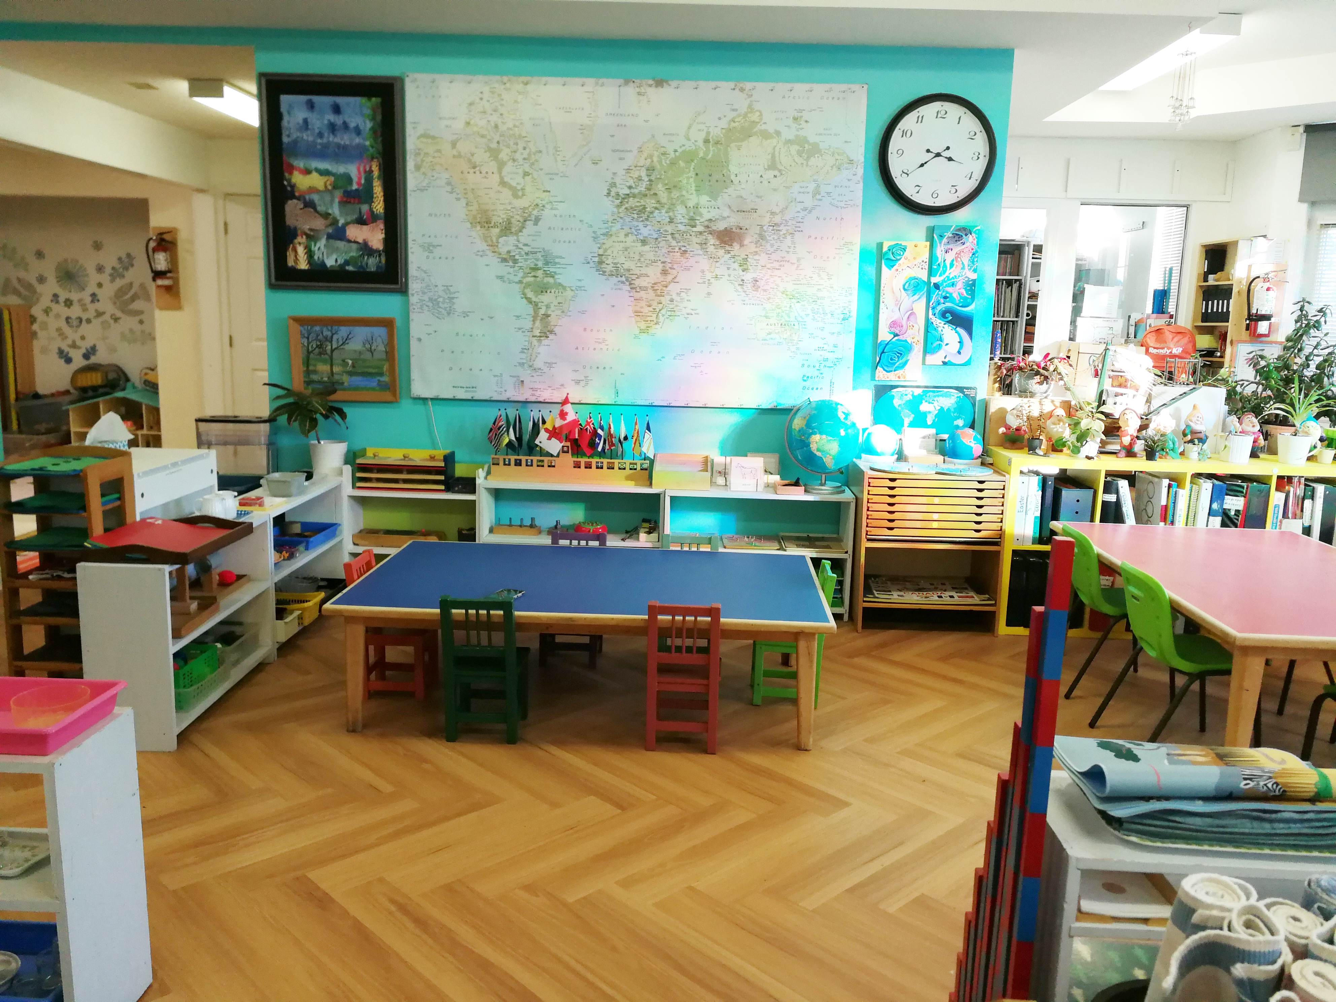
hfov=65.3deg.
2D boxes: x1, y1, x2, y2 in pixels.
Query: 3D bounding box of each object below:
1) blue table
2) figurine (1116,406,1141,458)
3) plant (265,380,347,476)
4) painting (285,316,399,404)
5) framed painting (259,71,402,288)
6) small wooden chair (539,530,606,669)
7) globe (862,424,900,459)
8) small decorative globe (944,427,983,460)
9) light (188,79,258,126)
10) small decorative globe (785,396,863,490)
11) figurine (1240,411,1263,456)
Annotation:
[{"bbox_3d":[-0.255,0.464,3.589,1.530,0.415,0.921,2,10,2],"label":"blue table"},{"bbox_3d":[1.959,-0.294,4.434,0.105,0.215,0.100,3,10,6],"label":"figurine"},{"bbox_3d":[-1.579,-0.321,4.584,0.350,0.420,0.320,2,10,1],"label":"plant"},{"bbox_3d":[-1.468,-0.642,4.721,0.490,0.375,0.025,2,10,1],"label":"painting"},{"bbox_3d":[-1.515,-1.438,4.752,0.649,0.935,0.030,2,10,3],"label":"framed painting"},{"bbox_3d":[-0.366,0.380,4.041,0.228,0.470,0.272,2,10,3],"label":"small wooden chair"},{"bbox_3d":[0.943,-0.264,4.636,0.160,0.165,0.160,2,10,1],"label":"globe"},{"bbox_3d":[1.340,-0.247,4.707,0.176,0.164,0.176,2,10,3],"label":"small decorative globe"},{"bbox_3d":[-2.383,-2.246,6.014,0.187,0.090,1.220,2,10,1],"label":"light"},{"bbox_3d":[0.700,-0.252,4.699,0.350,0.421,0.320,2,10,3],"label":"small decorative globe"},{"bbox_3d":[2.586,-0.296,4.631,0.125,0.197,0.105,2,10,3],"label":"figurine"}]

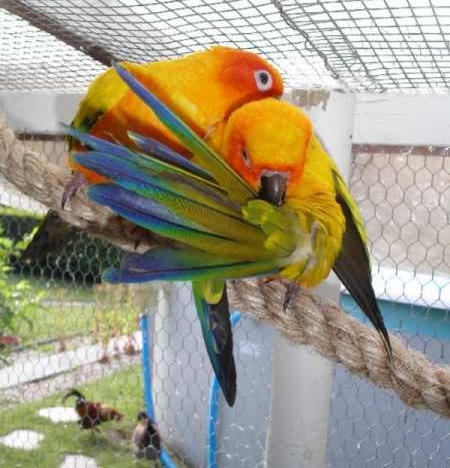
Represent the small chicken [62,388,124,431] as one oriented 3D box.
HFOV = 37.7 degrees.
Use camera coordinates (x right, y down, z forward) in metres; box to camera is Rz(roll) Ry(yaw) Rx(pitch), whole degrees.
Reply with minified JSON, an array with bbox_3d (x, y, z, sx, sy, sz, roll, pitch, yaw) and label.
[{"bbox_3d":[-0.839,1.125,4.200,0.385,0.260,0.160,1,10,6],"label":"small chicken"}]

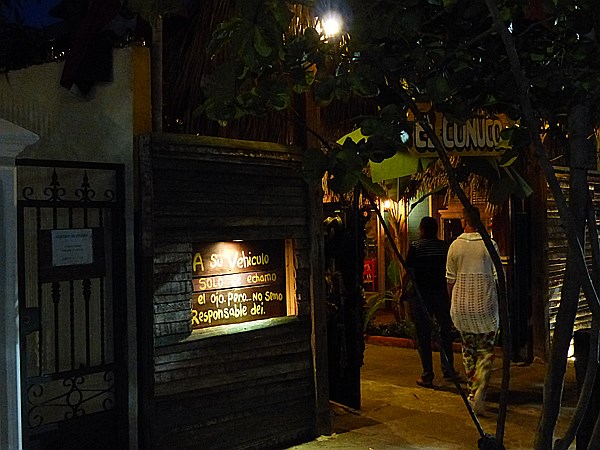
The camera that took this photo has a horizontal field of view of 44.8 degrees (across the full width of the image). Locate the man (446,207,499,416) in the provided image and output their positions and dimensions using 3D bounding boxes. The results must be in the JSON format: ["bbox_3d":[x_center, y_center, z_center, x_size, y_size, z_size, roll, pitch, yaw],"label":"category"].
[{"bbox_3d":[1.485,0.720,6.220,0.510,1.740,0.520,-1,0,14],"label":"man"}]

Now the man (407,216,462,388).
[{"bbox_3d":[1.335,0.760,7.300,0.540,1.690,0.430,-1,0,8],"label":"man"}]

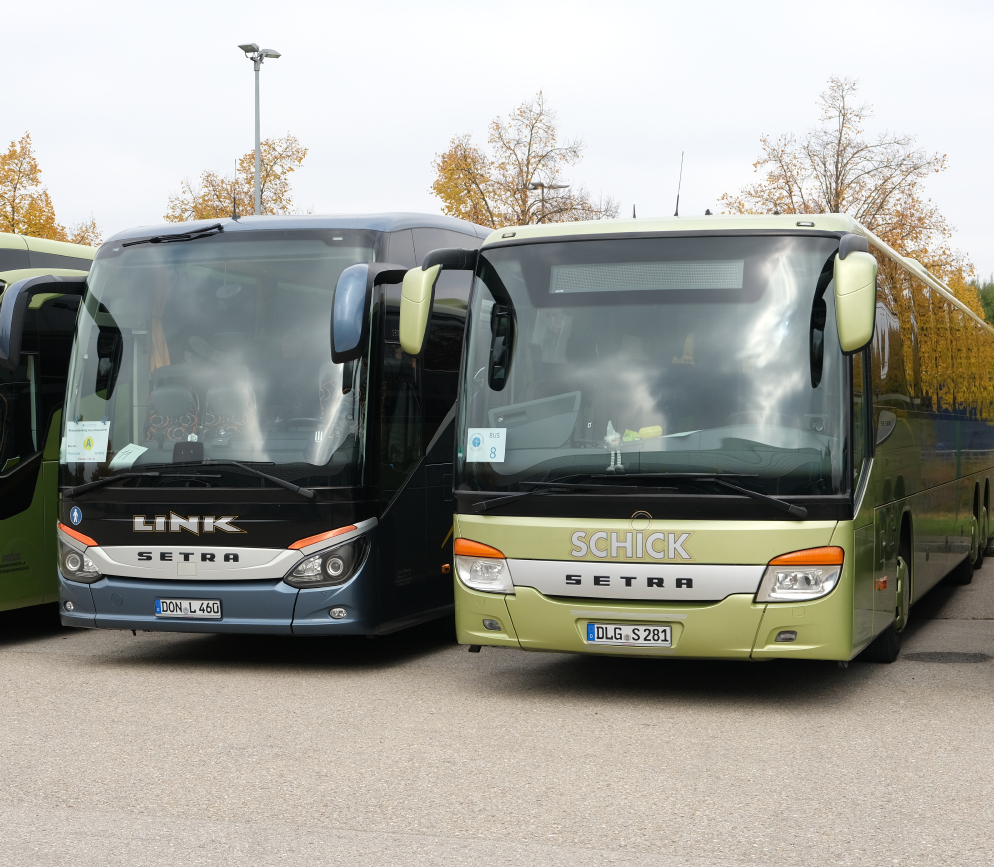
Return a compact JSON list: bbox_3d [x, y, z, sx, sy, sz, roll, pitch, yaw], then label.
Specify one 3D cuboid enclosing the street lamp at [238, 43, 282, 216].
[{"bbox_3d":[-4.210,-2.719,29.950,0.740,8.300,0.550,0,0,20],"label":"street lamp"}]

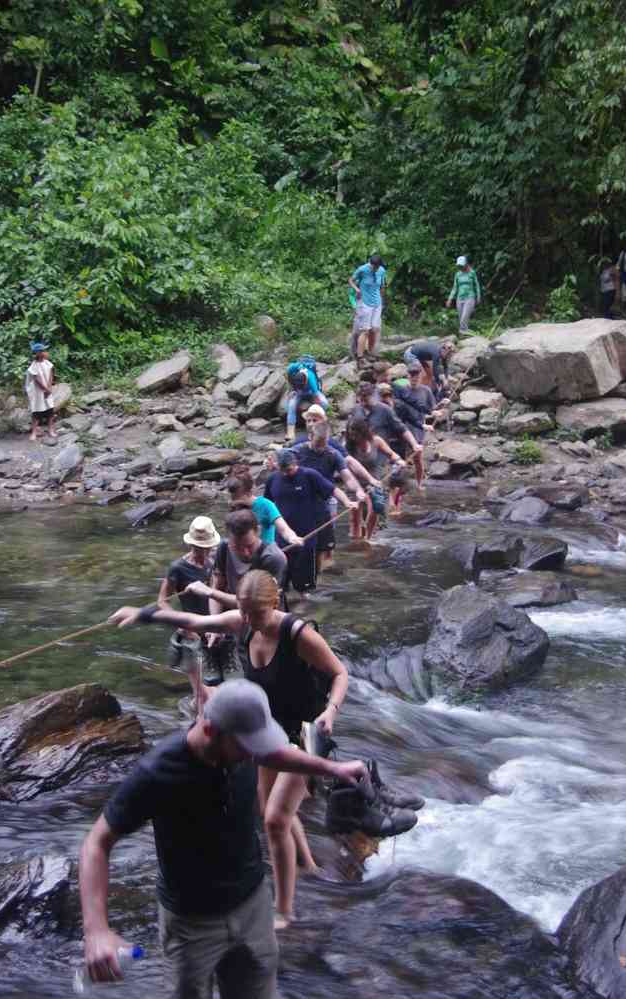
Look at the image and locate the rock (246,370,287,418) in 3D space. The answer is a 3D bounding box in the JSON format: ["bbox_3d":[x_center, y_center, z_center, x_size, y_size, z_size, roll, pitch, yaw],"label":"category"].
[{"bbox_3d":[-0.664,-1.498,19.400,0.580,0.690,0.620,0,8,0],"label":"rock"}]

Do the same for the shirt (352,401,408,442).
[{"bbox_3d":[0.792,-0.894,16.200,0.620,0.560,0.400,-1,10,-7],"label":"shirt"}]

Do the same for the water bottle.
[{"bbox_3d":[-0.594,1.365,3.950,0.220,0.067,0.067,-28,0,-6],"label":"water bottle"}]

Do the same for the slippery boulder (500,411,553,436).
[{"bbox_3d":[3.059,-1.093,19.300,0.730,0.270,0.500,0,10,0],"label":"slippery boulder"}]

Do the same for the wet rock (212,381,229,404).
[{"bbox_3d":[-1.420,-1.661,21.100,0.330,0.370,0.330,0,10,0],"label":"wet rock"}]

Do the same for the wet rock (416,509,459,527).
[{"bbox_3d":[1.548,0.236,16.900,0.520,0.200,0.380,0,10,0],"label":"wet rock"}]

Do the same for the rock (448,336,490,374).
[{"bbox_3d":[2.440,-2.245,21.200,0.660,0.500,0.550,0,10,0],"label":"rock"}]

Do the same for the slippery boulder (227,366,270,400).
[{"bbox_3d":[-0.968,-1.730,20.100,0.620,0.450,0.550,0,10,0],"label":"slippery boulder"}]

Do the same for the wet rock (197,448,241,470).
[{"bbox_3d":[-1.341,-0.568,19.300,0.640,0.290,0.480,0,10,0],"label":"wet rock"}]

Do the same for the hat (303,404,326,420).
[{"bbox_3d":[0.021,-0.921,14.400,0.280,0.150,0.310,10,13,30],"label":"hat"}]

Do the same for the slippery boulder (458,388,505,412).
[{"bbox_3d":[2.442,-1.435,19.700,0.660,0.270,0.480,0,10,0],"label":"slippery boulder"}]

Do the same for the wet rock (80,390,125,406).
[{"bbox_3d":[-3.236,-1.545,20.800,0.690,0.180,0.420,0,11,0],"label":"wet rock"}]

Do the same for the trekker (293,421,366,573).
[{"bbox_3d":[0.169,0.041,13.900,0.700,1.700,0.500,-2,11,-11],"label":"trekker"}]

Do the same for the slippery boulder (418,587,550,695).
[{"bbox_3d":[1.362,1.120,10.800,0.950,0.680,0.800,0,11,0],"label":"slippery boulder"}]

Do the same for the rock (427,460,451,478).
[{"bbox_3d":[1.749,-0.415,18.800,0.330,0.250,0.300,0,10,0],"label":"rock"}]

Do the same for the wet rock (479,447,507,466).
[{"bbox_3d":[2.416,-0.579,18.300,0.380,0.210,0.320,0,10,0],"label":"wet rock"}]

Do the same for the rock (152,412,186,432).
[{"bbox_3d":[-2.016,-1.082,19.100,0.480,0.280,0.420,0,8,0],"label":"rock"}]

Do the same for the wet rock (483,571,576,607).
[{"bbox_3d":[2.038,0.847,12.800,0.850,0.220,0.600,0,11,0],"label":"wet rock"}]

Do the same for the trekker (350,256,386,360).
[{"bbox_3d":[0.833,-2.858,20.400,0.550,1.640,0.420,-1,8,-9],"label":"trekker"}]

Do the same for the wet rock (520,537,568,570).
[{"bbox_3d":[2.503,0.584,14.700,0.530,0.360,0.480,0,10,0],"label":"wet rock"}]

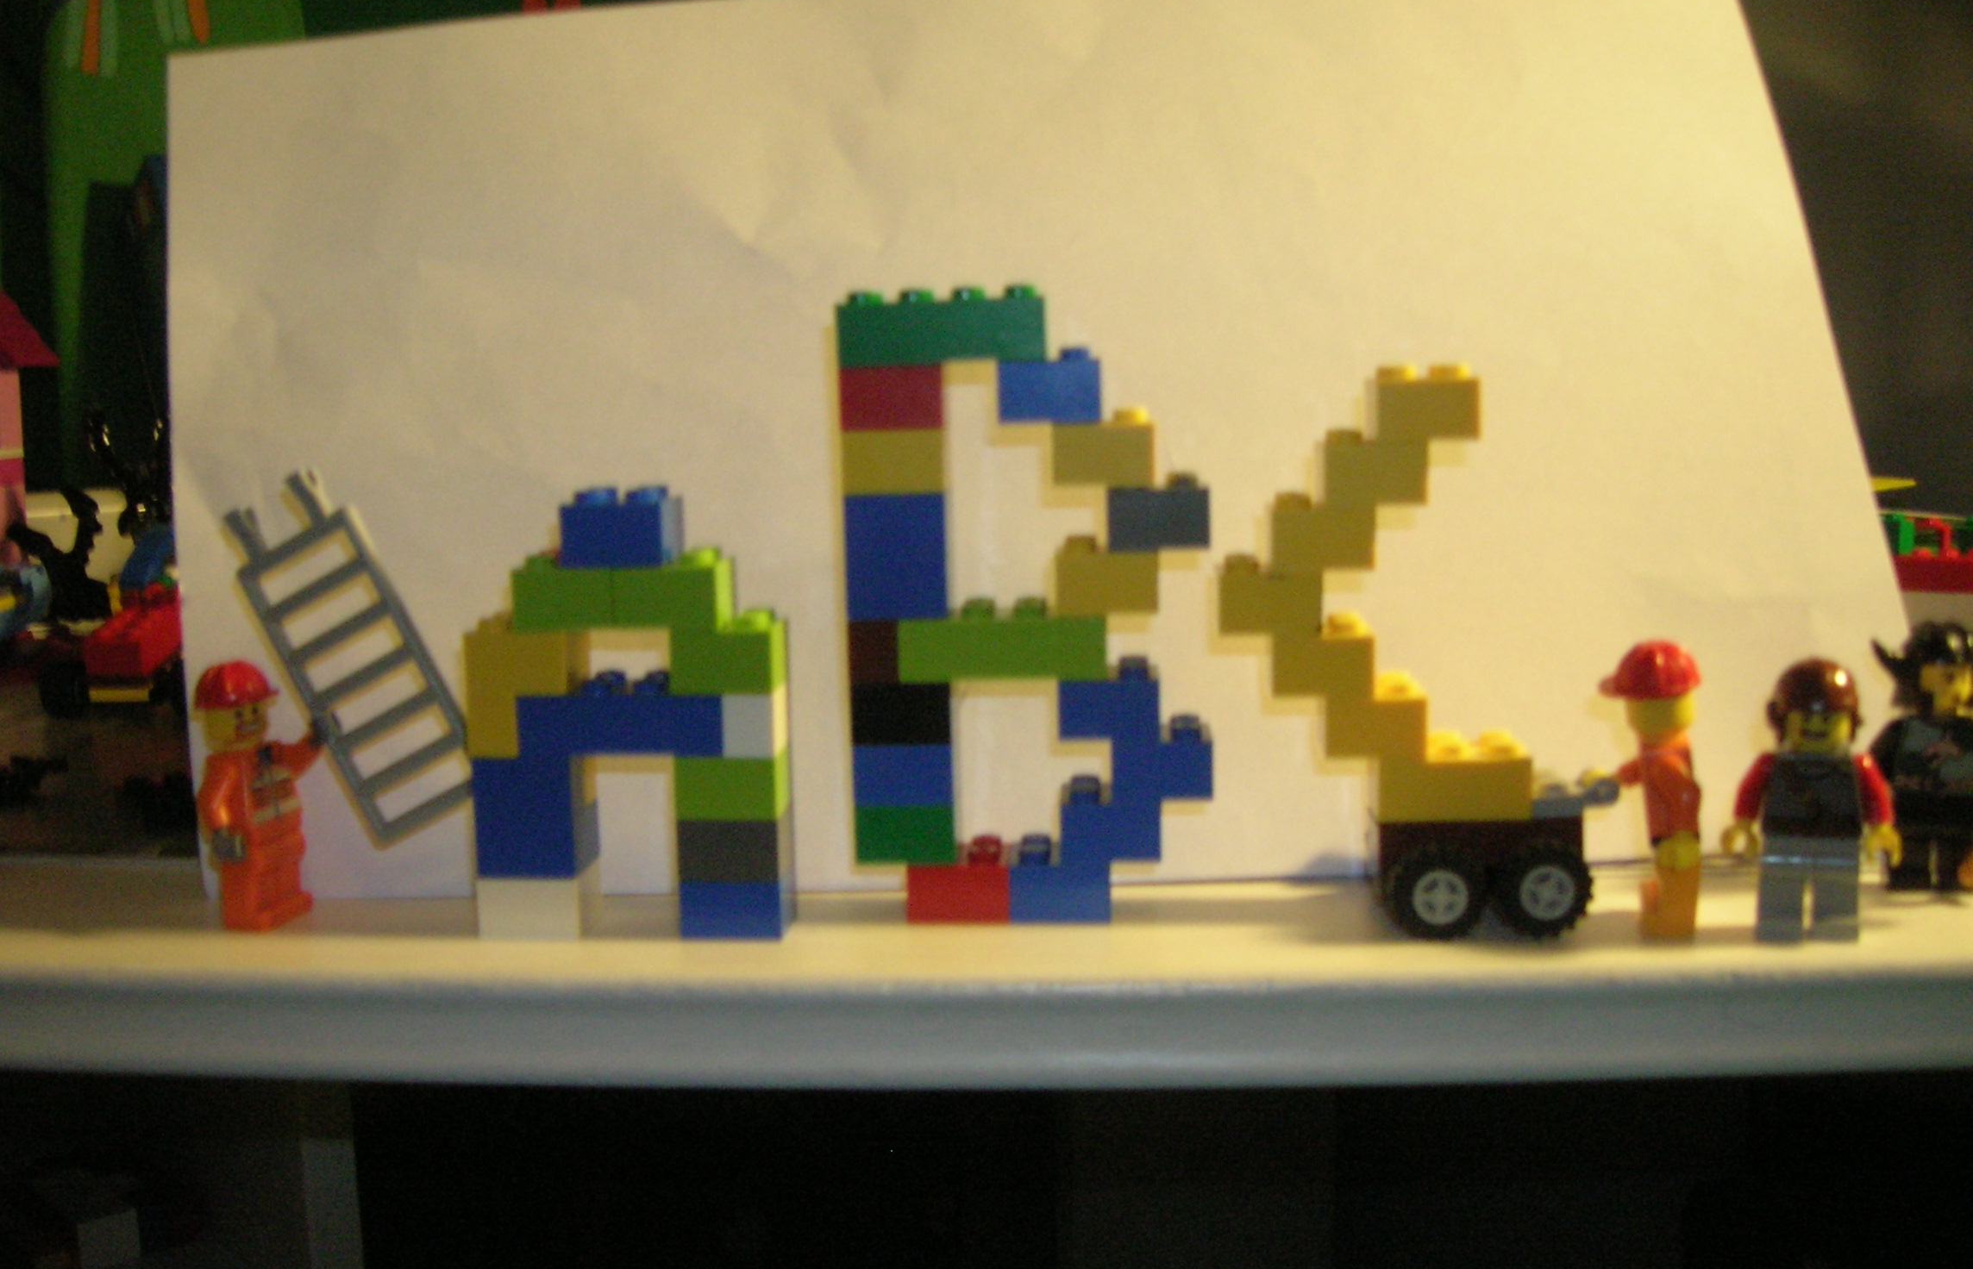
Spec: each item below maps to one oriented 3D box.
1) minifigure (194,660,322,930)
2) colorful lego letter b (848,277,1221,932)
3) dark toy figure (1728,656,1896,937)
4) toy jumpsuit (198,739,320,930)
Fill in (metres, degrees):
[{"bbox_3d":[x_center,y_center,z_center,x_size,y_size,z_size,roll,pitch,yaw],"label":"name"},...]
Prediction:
[{"bbox_3d":[-0.118,0.026,0.316,0.015,0.043,0.022,1,6,20],"label":"minifigure"},{"bbox_3d":[0.007,-0.004,0.304,0.056,0.098,0.016,-1,6,5],"label":"colorful lego letter b"},{"bbox_3d":[0.122,0.023,0.286,0.025,0.042,0.013,0,6,17],"label":"dark toy figure"},{"bbox_3d":[-0.118,0.032,0.317,0.014,0.029,0.022,1,6,20],"label":"toy jumpsuit"}]

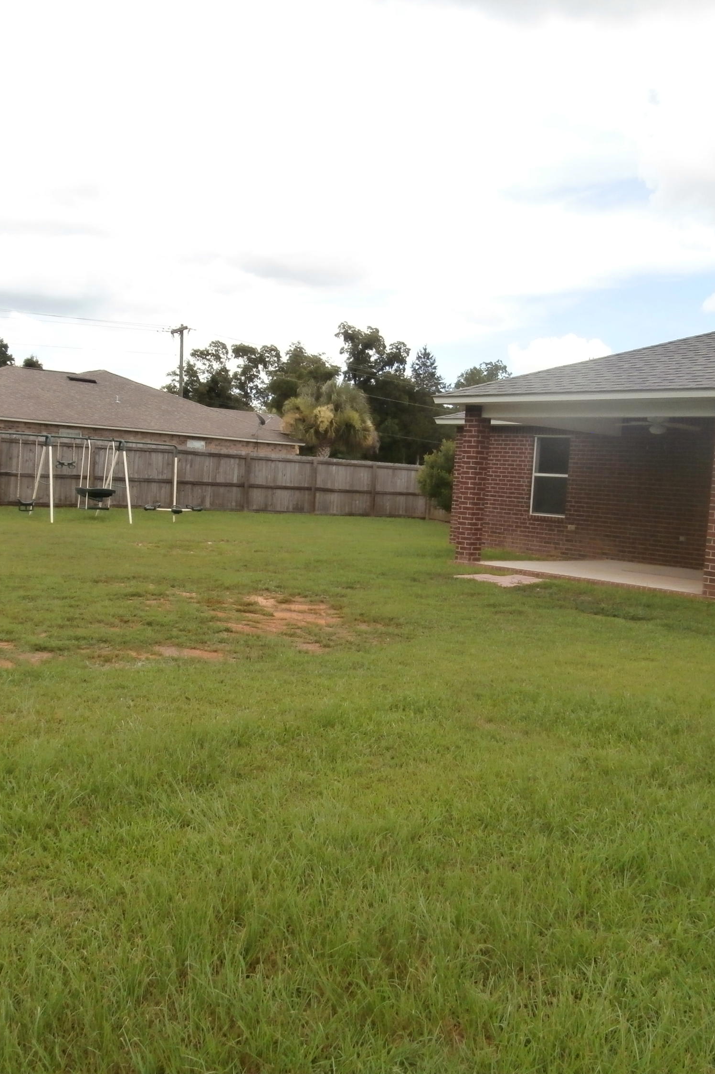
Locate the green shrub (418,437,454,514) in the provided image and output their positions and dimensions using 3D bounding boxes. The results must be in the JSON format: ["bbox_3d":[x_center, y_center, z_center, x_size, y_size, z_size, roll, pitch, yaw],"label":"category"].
[{"bbox_3d":[2.400,-1.264,24.576,2.100,2.370,2.100,3,4,0],"label":"green shrub"}]

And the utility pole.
[{"bbox_3d":[-12.349,-9.205,68.343,0.400,10.750,2.440,2,4,-26],"label":"utility pole"}]

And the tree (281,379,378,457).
[{"bbox_3d":[-1.371,-4.184,43.171,4.200,5.360,4.200,3,4,0],"label":"tree"}]

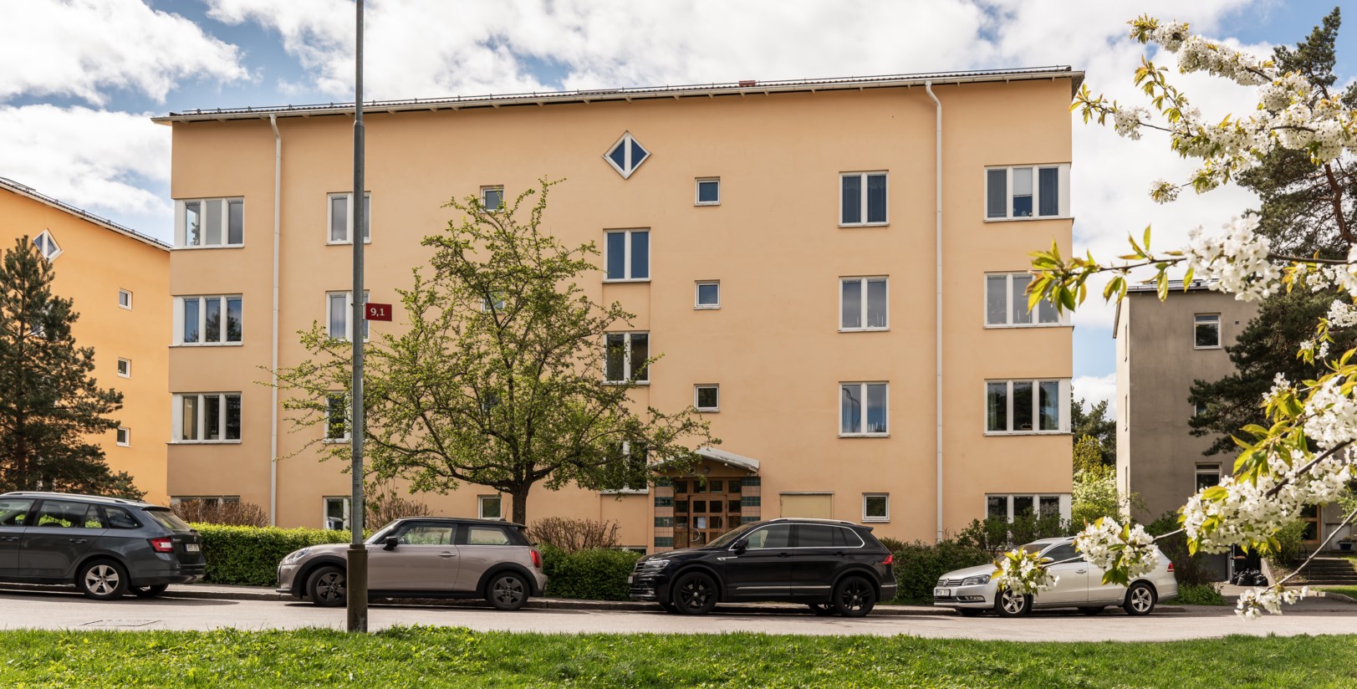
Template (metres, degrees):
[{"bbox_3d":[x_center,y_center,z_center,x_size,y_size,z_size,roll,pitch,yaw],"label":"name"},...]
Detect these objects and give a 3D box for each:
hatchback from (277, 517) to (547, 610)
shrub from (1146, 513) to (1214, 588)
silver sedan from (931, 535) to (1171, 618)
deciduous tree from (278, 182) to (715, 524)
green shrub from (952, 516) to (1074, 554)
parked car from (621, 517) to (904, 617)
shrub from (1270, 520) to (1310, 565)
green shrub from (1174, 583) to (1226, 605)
[{"bbox_3d":[-4.170,3.350,16.700,3.850,1.420,1.730,1,-5,-12],"label":"hatchback"},{"bbox_3d":[13.060,5.346,27.500,1.900,2.000,1.700,-1,-5,7],"label":"shrub"},{"bbox_3d":[7.630,4.580,21.300,4.770,1.510,1.830,1,-5,-15],"label":"silver sedan"},{"bbox_3d":[-3.849,0.682,23.000,9.300,8.200,8.200,-1,-5,7],"label":"deciduous tree"},{"bbox_3d":[7.769,4.615,24.500,2.800,1.400,1.500,-1,-5,7],"label":"green shrub"},{"bbox_3d":[1.450,3.810,18.550,4.490,1.650,1.860,1,-5,-13],"label":"parked car"},{"bbox_3d":[19.719,6.371,34.000,1.300,1.500,1.300,-1,-5,7],"label":"shrub"},{"bbox_3d":[11.218,5.383,22.800,1.200,0.520,0.800,-1,-5,7],"label":"green shrub"}]

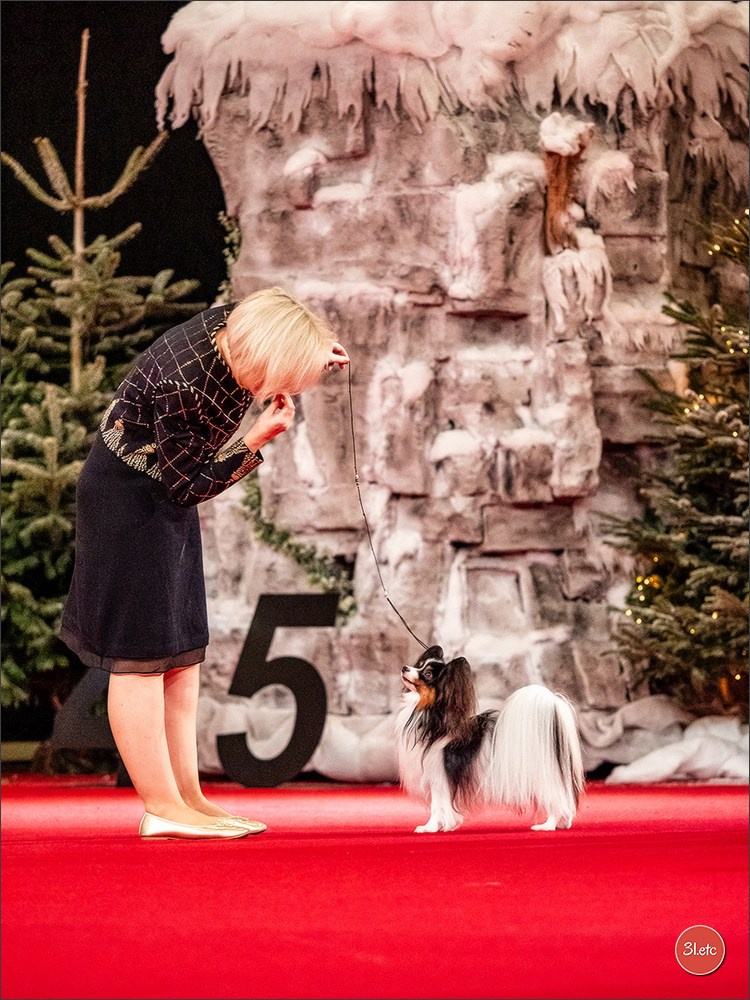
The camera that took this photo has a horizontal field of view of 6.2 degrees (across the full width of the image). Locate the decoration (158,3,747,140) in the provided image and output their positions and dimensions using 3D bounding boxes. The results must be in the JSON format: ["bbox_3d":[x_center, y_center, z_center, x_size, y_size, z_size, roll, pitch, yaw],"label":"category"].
[{"bbox_3d":[0.267,-1.280,20.200,1.850,0.460,1.000,0,1,0],"label":"decoration"}]

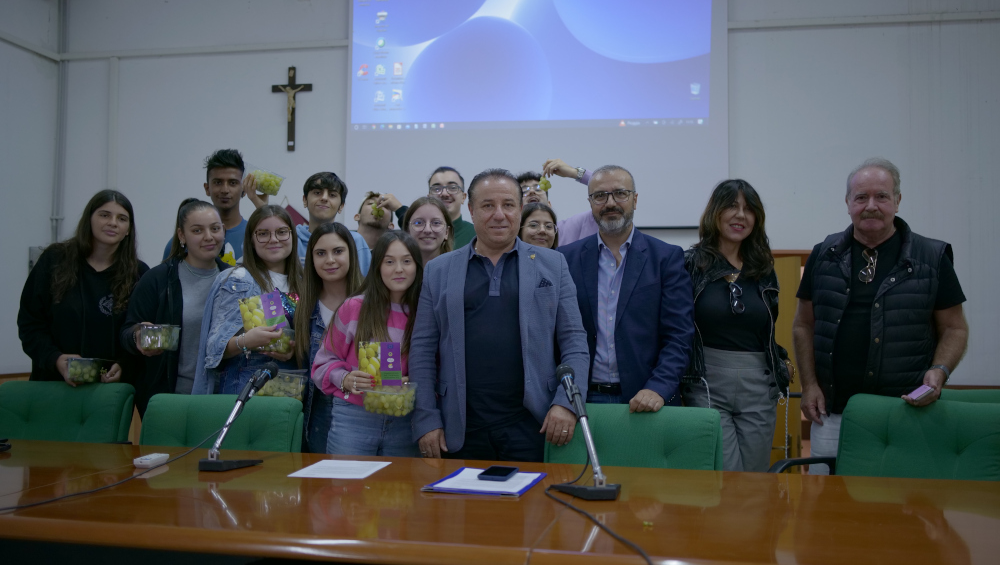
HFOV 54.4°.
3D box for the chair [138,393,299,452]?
[{"bbox_3d":[-0.978,0.830,2.984,0.600,0.920,0.620,0,-2,10],"label":"chair"}]

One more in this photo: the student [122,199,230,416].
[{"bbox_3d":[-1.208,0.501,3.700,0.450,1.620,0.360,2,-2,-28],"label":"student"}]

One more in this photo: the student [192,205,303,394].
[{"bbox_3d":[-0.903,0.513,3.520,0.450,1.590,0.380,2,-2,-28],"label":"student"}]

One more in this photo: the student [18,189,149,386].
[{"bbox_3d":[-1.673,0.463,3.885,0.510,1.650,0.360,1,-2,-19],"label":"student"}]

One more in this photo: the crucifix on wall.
[{"bbox_3d":[-1.241,-1.040,5.814,0.258,0.515,0.060,0,-2,11],"label":"crucifix on wall"}]

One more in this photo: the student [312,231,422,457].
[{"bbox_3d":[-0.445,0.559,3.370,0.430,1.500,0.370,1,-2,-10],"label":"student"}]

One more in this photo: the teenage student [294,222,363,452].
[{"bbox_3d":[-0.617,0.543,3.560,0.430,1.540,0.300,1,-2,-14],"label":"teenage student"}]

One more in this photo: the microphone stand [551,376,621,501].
[{"bbox_3d":[0.206,0.377,2.357,0.165,0.260,0.260,1,-2,-9],"label":"microphone stand"}]

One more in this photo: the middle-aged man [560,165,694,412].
[{"bbox_3d":[0.427,0.440,3.386,0.500,1.690,0.390,0,-2,12],"label":"middle-aged man"}]

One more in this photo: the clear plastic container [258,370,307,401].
[{"bbox_3d":[-0.766,0.366,3.388,0.180,0.105,0.120,1,-2,-6],"label":"clear plastic container"}]

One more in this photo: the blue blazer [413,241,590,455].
[{"bbox_3d":[0.002,0.208,3.074,0.560,0.680,0.340,0,-2,2],"label":"blue blazer"}]

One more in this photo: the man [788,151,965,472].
[{"bbox_3d":[1.327,0.449,3.390,0.600,1.760,0.380,0,-2,26],"label":"man"}]

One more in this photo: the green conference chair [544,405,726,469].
[{"bbox_3d":[0.361,0.822,2.831,0.600,0.890,0.620,0,-2,15],"label":"green conference chair"}]

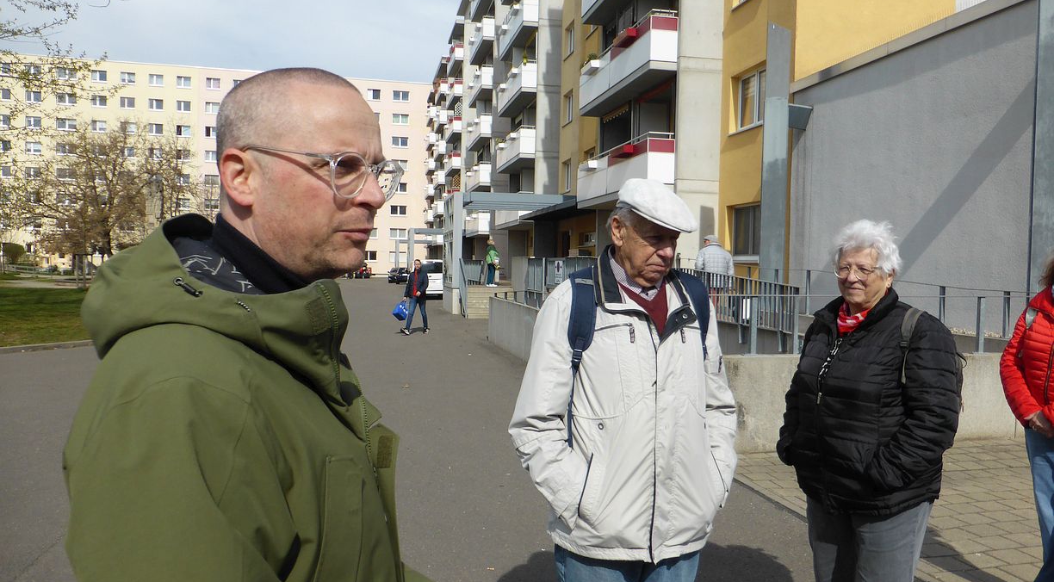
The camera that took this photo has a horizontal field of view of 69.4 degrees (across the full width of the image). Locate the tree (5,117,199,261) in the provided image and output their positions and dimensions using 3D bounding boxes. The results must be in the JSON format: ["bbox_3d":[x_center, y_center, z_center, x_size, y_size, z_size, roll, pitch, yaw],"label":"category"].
[{"bbox_3d":[-26.796,-5.620,48.000,11.000,10.500,10.500,0,2,-29],"label":"tree"}]

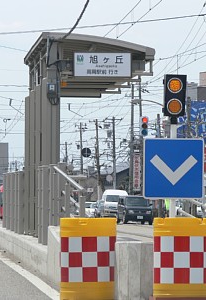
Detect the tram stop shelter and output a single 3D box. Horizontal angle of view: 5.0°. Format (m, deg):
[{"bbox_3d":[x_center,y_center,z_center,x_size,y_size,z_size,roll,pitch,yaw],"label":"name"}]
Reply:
[{"bbox_3d":[-0.304,-0.105,39.490,1.750,3.200,6.800,0,-1,-4],"label":"tram stop shelter"}]

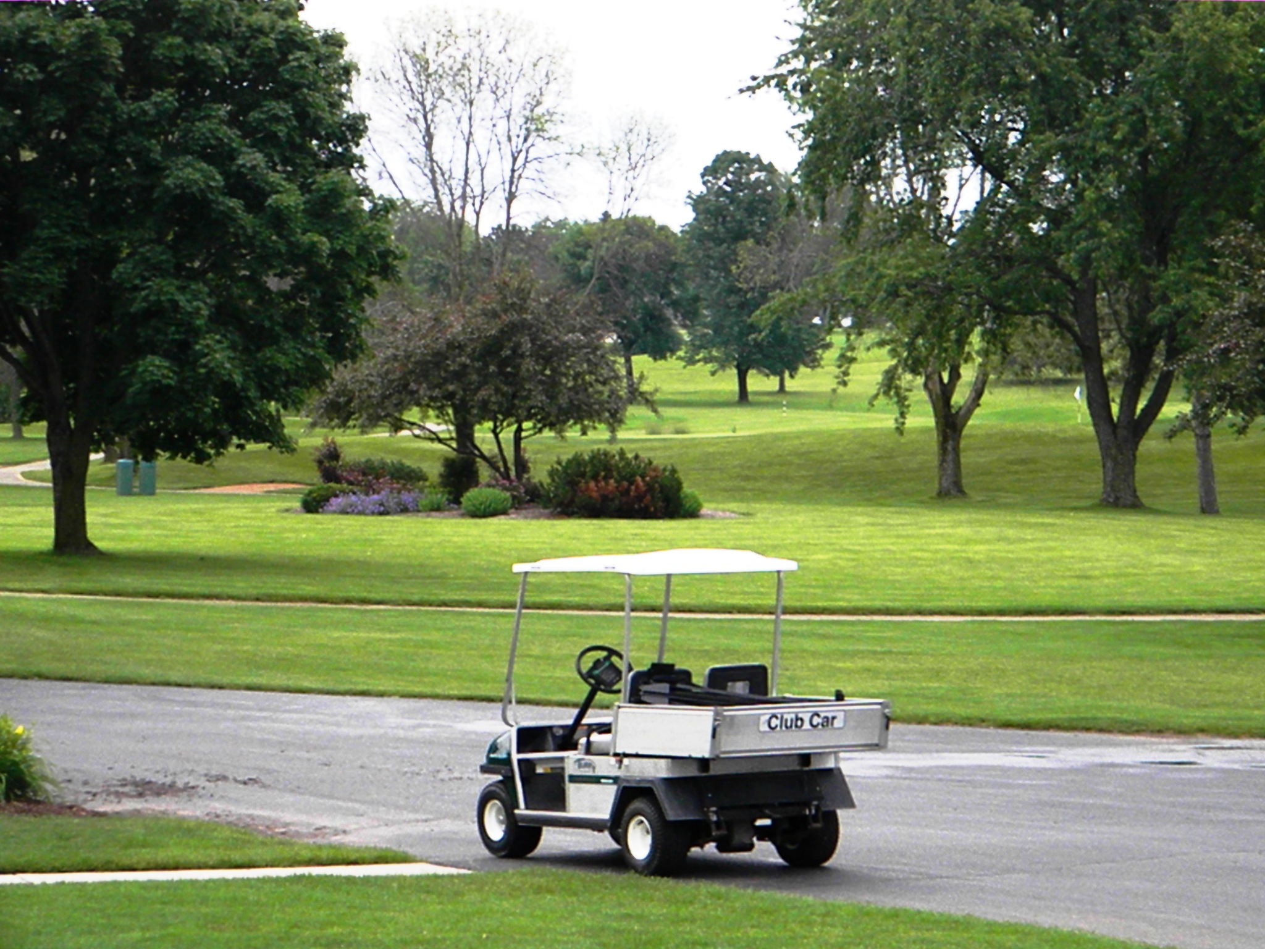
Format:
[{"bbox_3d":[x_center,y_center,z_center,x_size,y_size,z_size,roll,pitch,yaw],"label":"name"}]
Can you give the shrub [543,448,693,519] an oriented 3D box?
[{"bbox_3d":[-0.321,0.200,91.000,3.370,1.574,2.300,0,0,0],"label":"shrub"}]

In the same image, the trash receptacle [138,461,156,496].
[{"bbox_3d":[-13.743,0.091,115.000,0.500,1.023,0.500,0,0,0],"label":"trash receptacle"}]

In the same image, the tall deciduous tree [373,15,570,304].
[{"bbox_3d":[-5.210,-7.538,130.000,6.335,14.791,6.200,0,0,0],"label":"tall deciduous tree"}]

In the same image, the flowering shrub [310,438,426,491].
[{"bbox_3d":[-6.069,-0.183,94.000,2.679,1.305,1.700,0,0,0],"label":"flowering shrub"}]

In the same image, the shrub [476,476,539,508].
[{"bbox_3d":[-2.835,0.403,92.000,1.435,0.740,1.200,0,0,0],"label":"shrub"}]

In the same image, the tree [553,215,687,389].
[{"bbox_3d":[-0.722,-9.360,228.000,7.499,10.443,7.499,0,0,0],"label":"tree"}]

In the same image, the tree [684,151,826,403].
[{"bbox_3d":[6.680,-10.790,222.000,7.789,13.738,7.500,0,0,0],"label":"tree"}]

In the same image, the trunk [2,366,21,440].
[{"bbox_3d":[-25.990,-3.003,170.000,0.650,2.982,0.600,0,0,0],"label":"trunk"}]

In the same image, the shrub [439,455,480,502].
[{"bbox_3d":[-3.976,0.102,93.000,0.952,1.088,0.952,0,0,0],"label":"shrub"}]

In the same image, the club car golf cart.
[{"bbox_3d":[0.230,1.390,24.314,1.260,1.900,2.690,0,-1,-34],"label":"club car golf cart"}]

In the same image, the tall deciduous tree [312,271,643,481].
[{"bbox_3d":[-3.535,-2.039,93.000,7.636,5.234,6.800,0,0,0],"label":"tall deciduous tree"}]

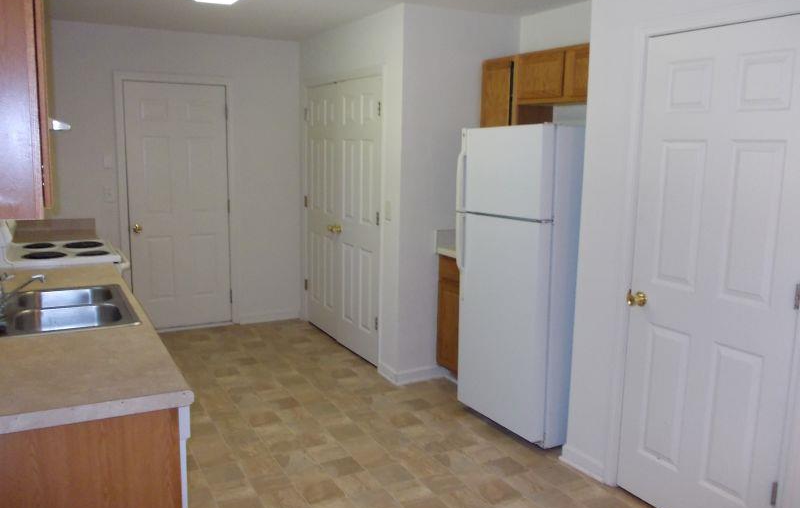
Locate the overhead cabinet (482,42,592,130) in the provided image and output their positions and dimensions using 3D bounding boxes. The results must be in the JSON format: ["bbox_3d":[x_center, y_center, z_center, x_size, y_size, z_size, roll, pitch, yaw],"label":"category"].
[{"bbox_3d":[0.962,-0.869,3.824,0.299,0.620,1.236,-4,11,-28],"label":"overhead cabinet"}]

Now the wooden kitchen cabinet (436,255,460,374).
[{"bbox_3d":[0.607,0.407,4.348,0.594,0.800,0.381,-4,11,-28],"label":"wooden kitchen cabinet"}]

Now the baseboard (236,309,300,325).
[{"bbox_3d":[-1.166,0.555,5.838,0.563,0.078,0.015,-4,11,-28],"label":"baseboard"}]

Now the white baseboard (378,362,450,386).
[{"bbox_3d":[0.093,0.799,4.491,0.374,0.082,0.261,-4,11,-28],"label":"white baseboard"}]

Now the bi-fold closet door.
[{"bbox_3d":[-0.448,-0.288,5.017,0.045,2.025,1.360,-4,11,-28],"label":"bi-fold closet door"}]

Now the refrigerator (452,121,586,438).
[{"bbox_3d":[0.832,0.143,3.642,0.740,1.680,0.675,-4,11,-29],"label":"refrigerator"}]

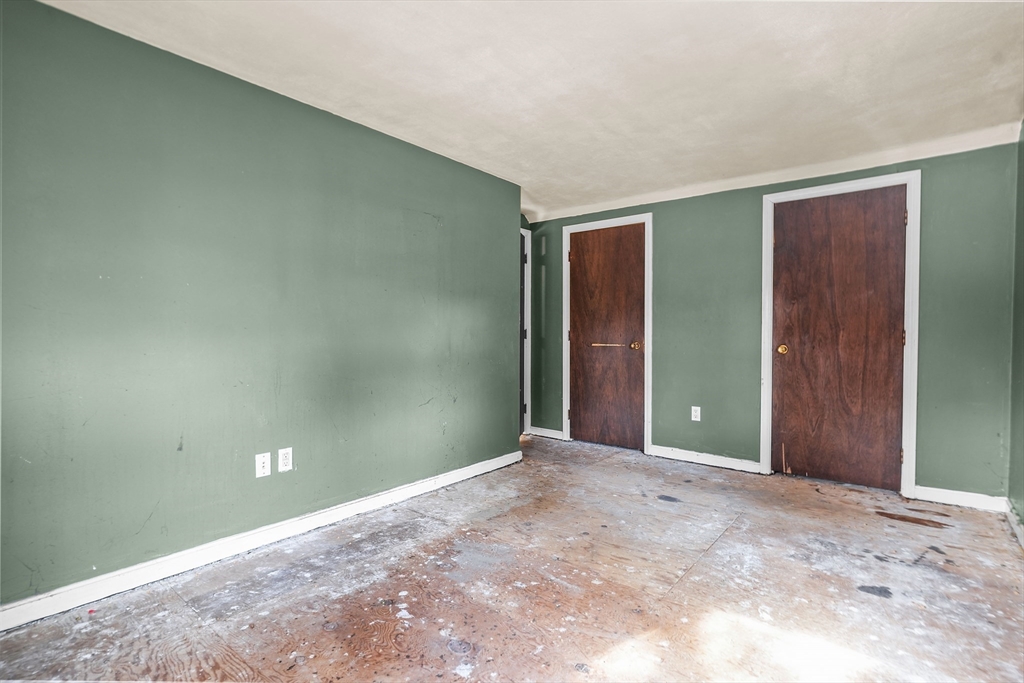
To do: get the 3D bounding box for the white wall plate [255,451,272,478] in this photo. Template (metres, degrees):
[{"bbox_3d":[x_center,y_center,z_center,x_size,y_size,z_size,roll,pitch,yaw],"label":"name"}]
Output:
[{"bbox_3d":[-1.244,0.619,2.417,0.010,0.116,0.072,1,1,39],"label":"white wall plate"}]

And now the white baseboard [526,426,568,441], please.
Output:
[{"bbox_3d":[0.349,0.933,4.934,0.406,0.084,0.020,1,1,39],"label":"white baseboard"}]

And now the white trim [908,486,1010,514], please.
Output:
[{"bbox_3d":[2.754,0.971,2.978,0.419,0.089,0.020,1,1,39],"label":"white trim"}]

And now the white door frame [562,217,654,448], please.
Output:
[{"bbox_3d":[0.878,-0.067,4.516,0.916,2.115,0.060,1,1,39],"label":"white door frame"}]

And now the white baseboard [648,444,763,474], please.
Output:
[{"bbox_3d":[1.557,0.958,3.951,0.867,0.085,0.020,1,1,39],"label":"white baseboard"}]

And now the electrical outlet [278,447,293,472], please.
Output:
[{"bbox_3d":[-1.172,0.614,2.505,0.010,0.115,0.072,1,1,39],"label":"electrical outlet"}]

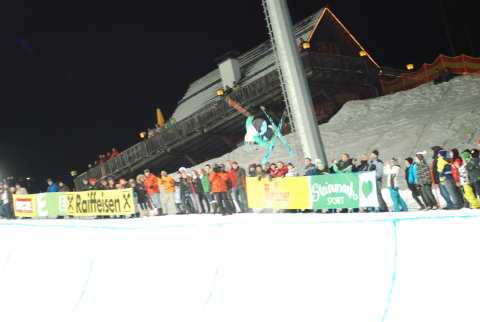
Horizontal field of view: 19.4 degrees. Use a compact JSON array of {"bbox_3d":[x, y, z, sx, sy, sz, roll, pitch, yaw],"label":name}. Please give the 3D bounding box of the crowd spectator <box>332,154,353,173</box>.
[{"bbox_3d":[3.227,0.705,42.100,0.680,1.820,0.520,-22,-17,34],"label":"crowd spectator"}]

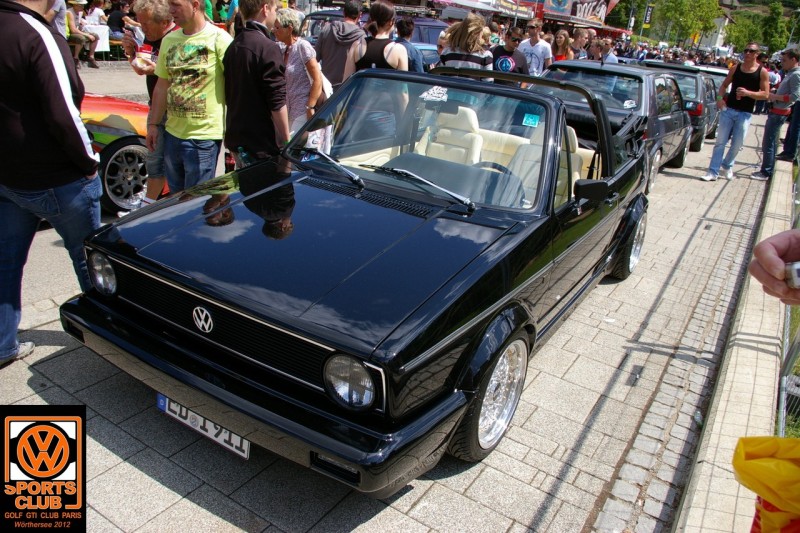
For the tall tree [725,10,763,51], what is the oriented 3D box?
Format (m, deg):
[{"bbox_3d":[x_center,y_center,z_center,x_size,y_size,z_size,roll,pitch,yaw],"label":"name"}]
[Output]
[{"bbox_3d":[37.225,-25.142,65.000,3.600,5.200,3.600,20,25,35],"label":"tall tree"}]

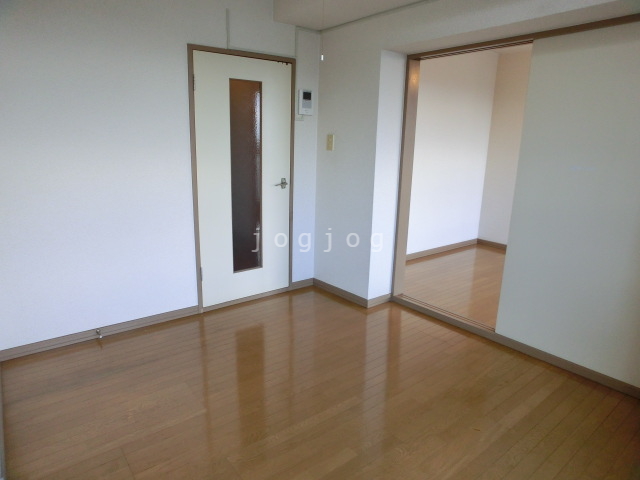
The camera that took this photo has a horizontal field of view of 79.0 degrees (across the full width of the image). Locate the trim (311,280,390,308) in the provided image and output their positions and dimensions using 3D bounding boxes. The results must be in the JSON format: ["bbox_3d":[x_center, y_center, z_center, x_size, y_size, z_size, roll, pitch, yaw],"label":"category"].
[{"bbox_3d":[0.258,0.421,3.281,0.262,0.069,0.645,-9,17,-39],"label":"trim"}]

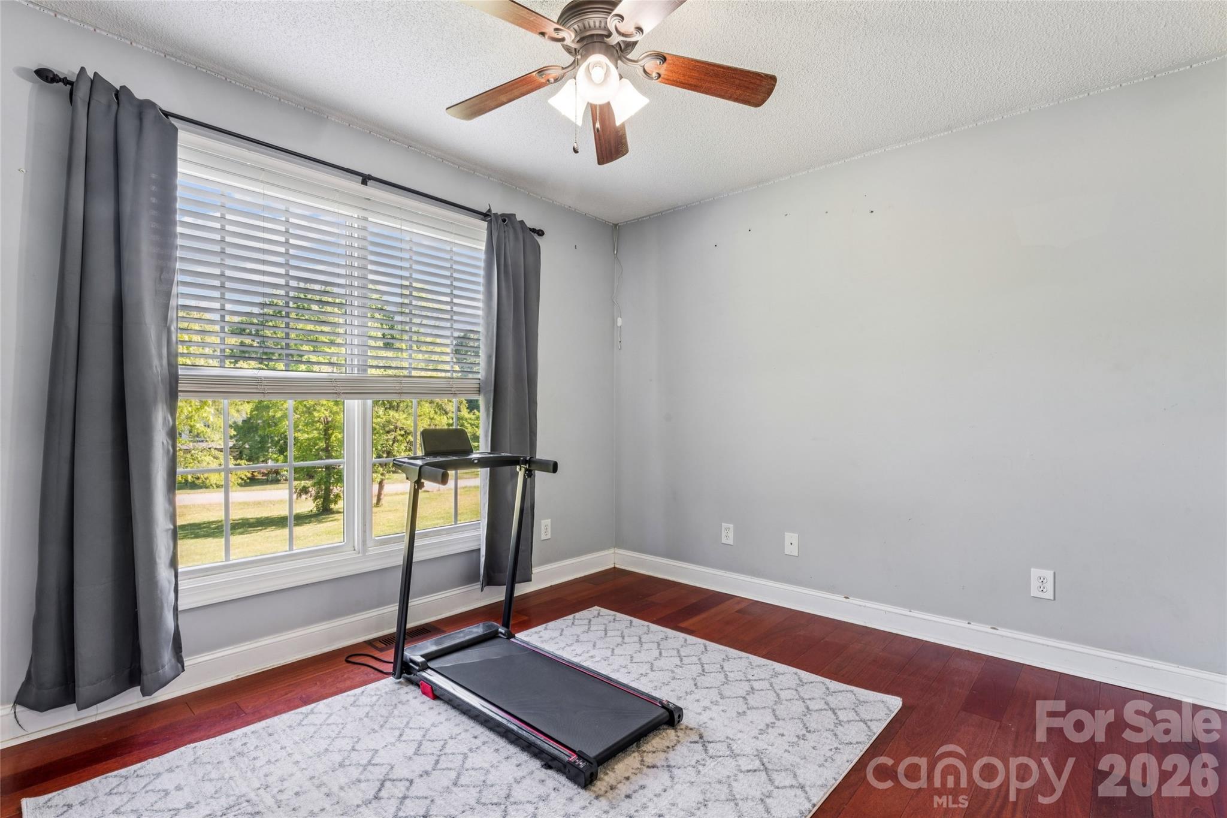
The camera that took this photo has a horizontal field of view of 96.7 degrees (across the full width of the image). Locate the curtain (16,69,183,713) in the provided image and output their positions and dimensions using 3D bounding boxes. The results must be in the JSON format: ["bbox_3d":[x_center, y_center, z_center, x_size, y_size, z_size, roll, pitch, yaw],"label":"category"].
[{"bbox_3d":[-1.750,-0.070,1.880,0.130,2.110,0.420,0,0,43],"label":"curtain"}]

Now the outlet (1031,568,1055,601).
[{"bbox_3d":[1.864,0.764,2.370,0.080,0.125,0.010,0,0,40],"label":"outlet"}]

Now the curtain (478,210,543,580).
[{"bbox_3d":[-0.580,-0.055,3.125,0.130,2.140,0.370,0,0,43],"label":"curtain"}]

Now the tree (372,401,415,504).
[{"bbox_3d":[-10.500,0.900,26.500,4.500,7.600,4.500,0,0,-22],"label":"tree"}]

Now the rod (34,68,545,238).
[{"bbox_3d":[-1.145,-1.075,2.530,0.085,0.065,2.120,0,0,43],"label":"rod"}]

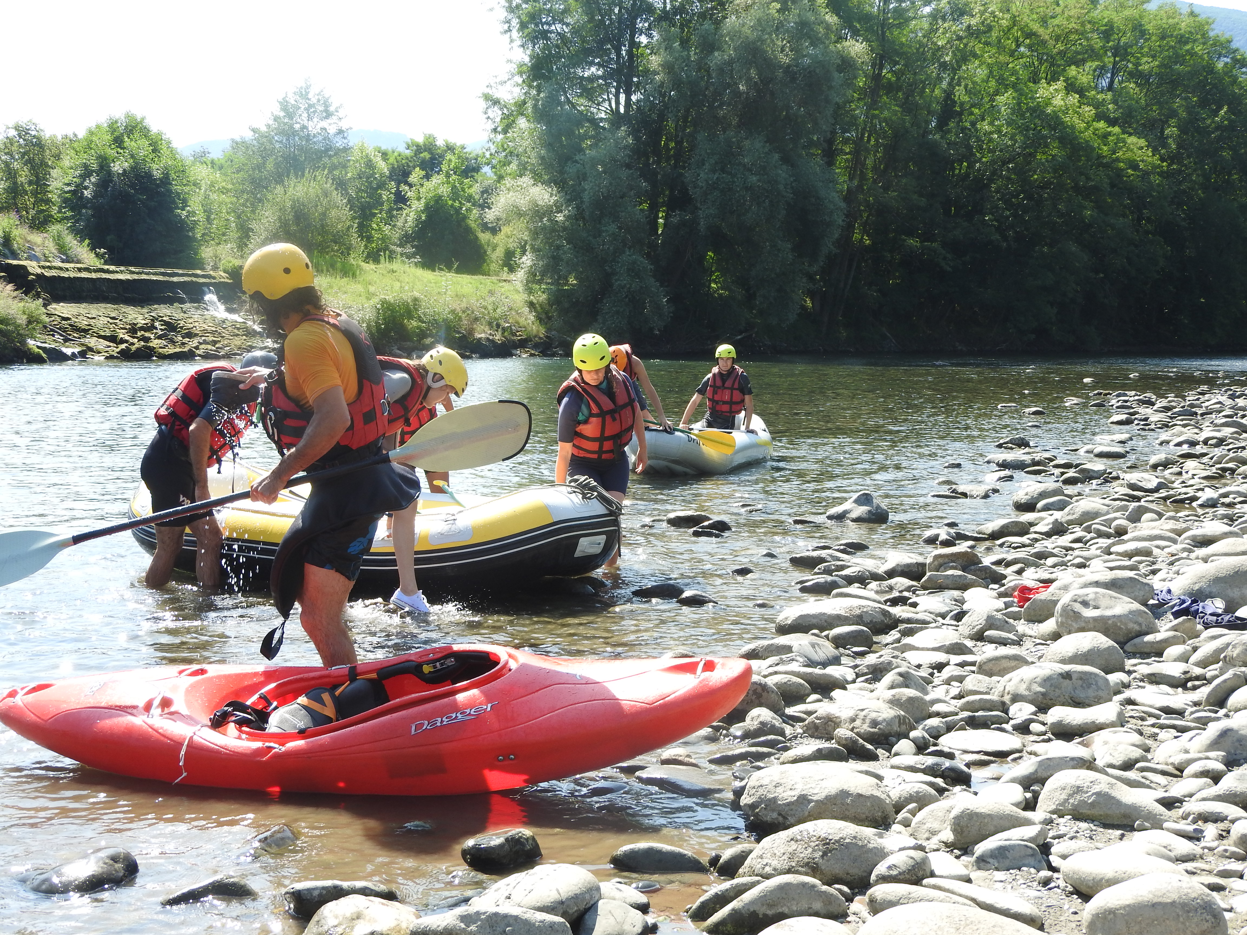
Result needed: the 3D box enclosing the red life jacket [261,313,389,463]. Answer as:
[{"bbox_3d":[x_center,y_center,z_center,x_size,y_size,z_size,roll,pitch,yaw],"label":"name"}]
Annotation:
[{"bbox_3d":[-1.136,-0.302,6.850,0.360,0.540,0.460,-6,5,18],"label":"red life jacket"}]

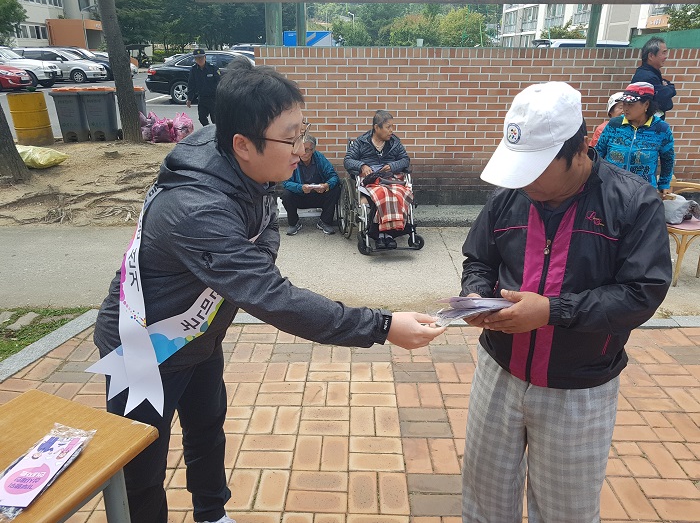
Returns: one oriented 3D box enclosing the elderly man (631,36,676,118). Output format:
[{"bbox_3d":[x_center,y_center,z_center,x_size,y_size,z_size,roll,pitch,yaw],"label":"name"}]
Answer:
[{"bbox_3d":[2.745,-1.205,4.952,0.420,1.690,0.520,7,22,17],"label":"elderly man"}]

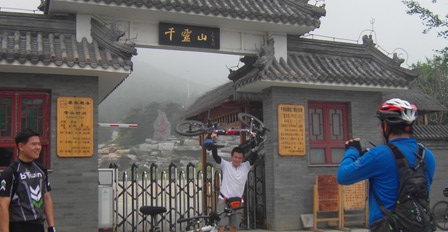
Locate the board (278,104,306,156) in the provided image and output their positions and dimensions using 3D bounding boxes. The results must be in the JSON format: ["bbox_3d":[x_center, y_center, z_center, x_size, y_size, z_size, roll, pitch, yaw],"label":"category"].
[{"bbox_3d":[1.443,0.304,10.320,0.636,1.070,0.040,1,-6,-22],"label":"board"}]

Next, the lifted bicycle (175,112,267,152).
[{"bbox_3d":[-0.047,0.251,7.600,1.450,0.500,0.900,-1,32,1],"label":"lifted bicycle"}]

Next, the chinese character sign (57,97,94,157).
[{"bbox_3d":[-2.658,0.204,8.675,0.617,1.070,0.040,1,-6,-22],"label":"chinese character sign"}]

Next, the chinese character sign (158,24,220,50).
[{"bbox_3d":[-0.687,-1.609,9.850,1.281,0.447,0.070,1,-6,-22],"label":"chinese character sign"}]

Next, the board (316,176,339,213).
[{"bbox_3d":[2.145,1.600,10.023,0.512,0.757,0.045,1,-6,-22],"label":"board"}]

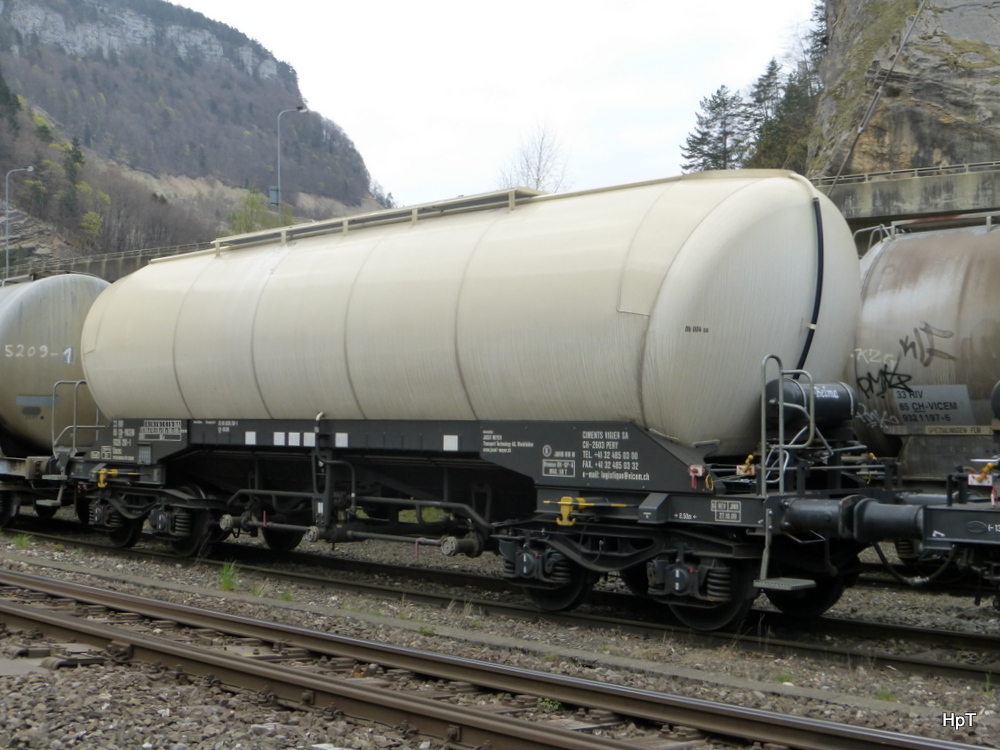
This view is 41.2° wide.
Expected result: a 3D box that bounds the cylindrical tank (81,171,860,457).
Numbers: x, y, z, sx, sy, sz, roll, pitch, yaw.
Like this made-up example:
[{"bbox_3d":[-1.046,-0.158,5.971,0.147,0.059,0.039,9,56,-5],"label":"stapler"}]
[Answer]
[{"bbox_3d":[-1.170,-0.405,15.608,2.950,3.060,11.500,3,-3,-43],"label":"cylindrical tank"}]

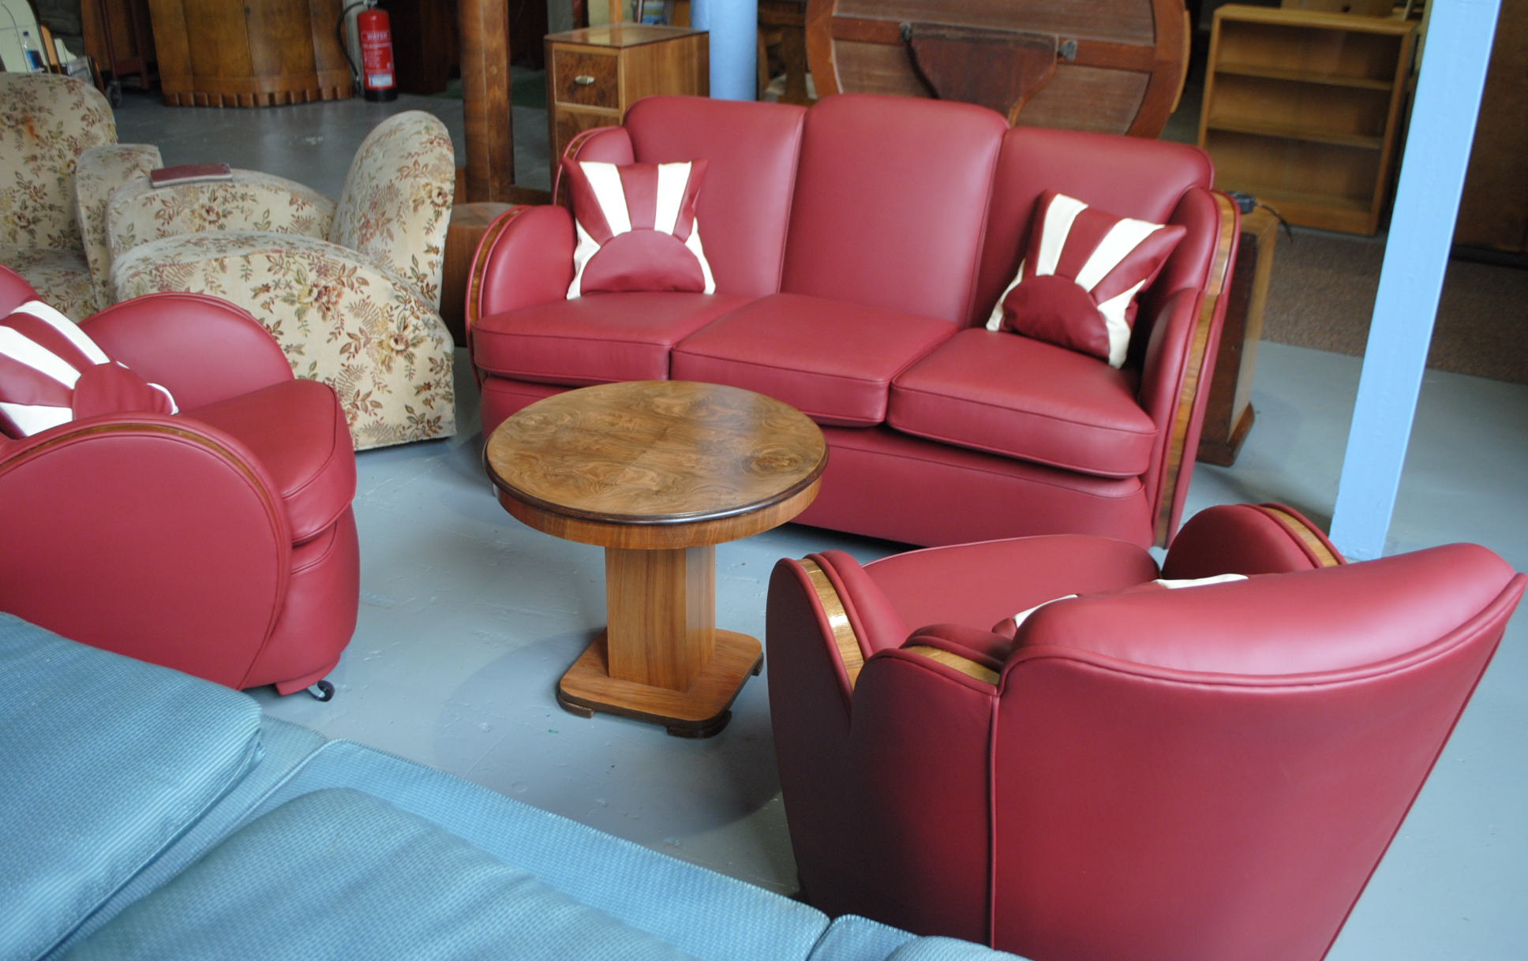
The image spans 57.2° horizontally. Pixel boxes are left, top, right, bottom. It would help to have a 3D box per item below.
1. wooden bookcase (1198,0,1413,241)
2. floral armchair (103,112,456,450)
[{"bbox_3d":[2.315,-1.554,6.065,0.784,0.836,0.261,14,27,26],"label":"wooden bookcase"},{"bbox_3d":[-1.257,-0.565,3.725,0.870,0.812,0.826,-10,27,-23],"label":"floral armchair"}]

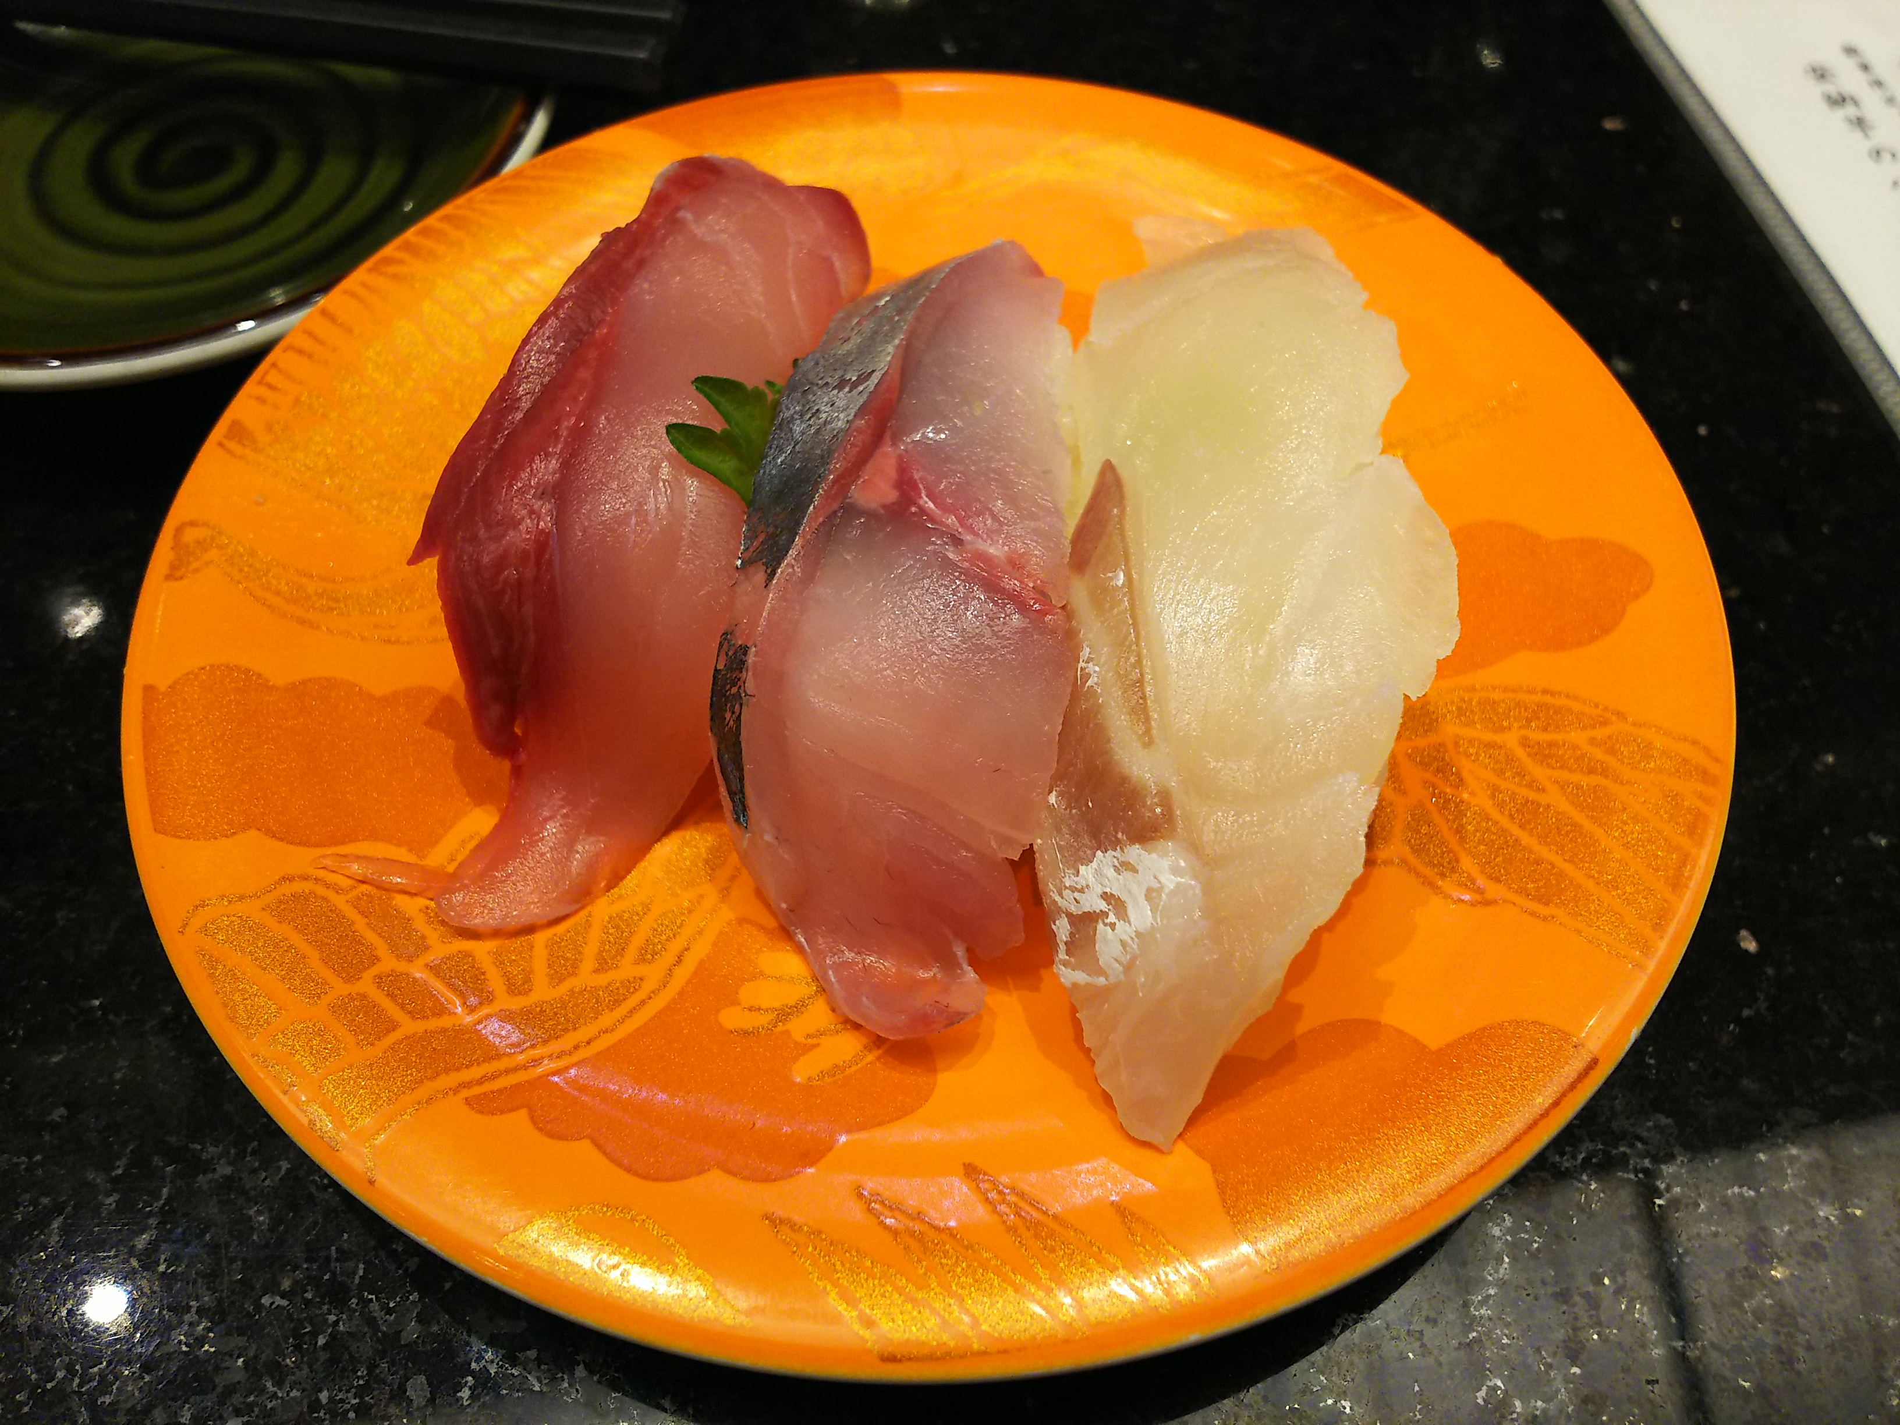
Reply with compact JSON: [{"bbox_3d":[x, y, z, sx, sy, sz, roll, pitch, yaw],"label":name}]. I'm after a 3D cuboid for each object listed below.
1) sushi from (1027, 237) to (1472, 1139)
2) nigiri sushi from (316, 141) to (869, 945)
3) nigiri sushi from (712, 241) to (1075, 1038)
[{"bbox_3d":[0.029,-0.012,0.141,0.037,0.028,0.102,6,57,4],"label":"sushi"},{"bbox_3d":[-0.031,-0.025,0.150,0.036,0.028,0.093,13,58,9],"label":"nigiri sushi"},{"bbox_3d":[-0.005,-0.015,0.143,0.033,0.029,0.087,3,57,2],"label":"nigiri sushi"}]

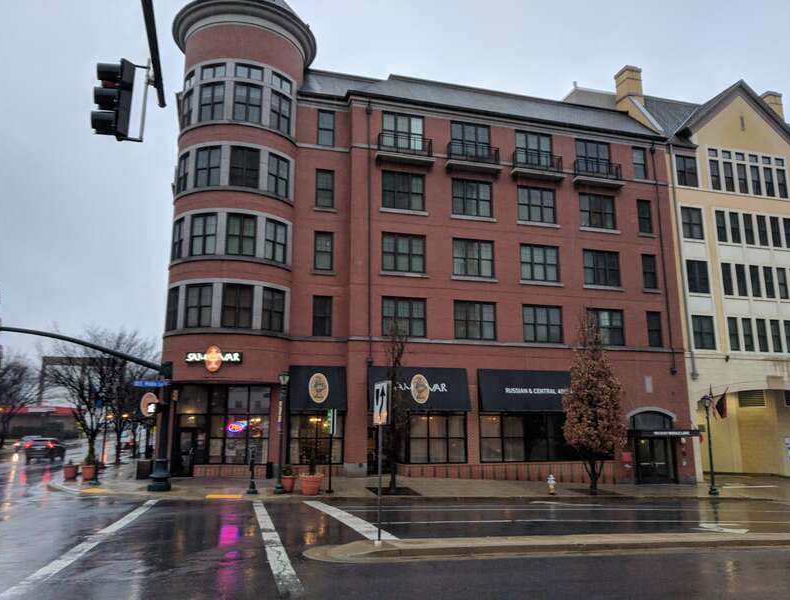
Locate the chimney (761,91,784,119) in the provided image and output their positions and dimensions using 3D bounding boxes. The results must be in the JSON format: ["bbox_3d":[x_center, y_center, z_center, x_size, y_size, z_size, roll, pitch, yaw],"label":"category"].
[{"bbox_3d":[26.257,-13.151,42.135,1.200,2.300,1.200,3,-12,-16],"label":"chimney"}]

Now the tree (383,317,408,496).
[{"bbox_3d":[-0.028,3.721,21.061,0.820,5.825,0.820,3,-12,-16],"label":"tree"}]

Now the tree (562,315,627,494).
[{"bbox_3d":[8.090,4.255,25.199,2.700,7.400,2.700,3,-12,-16],"label":"tree"}]

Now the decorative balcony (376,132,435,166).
[{"bbox_3d":[0.558,-7.411,29.726,3.029,1.232,0.550,3,-12,-16],"label":"decorative balcony"}]

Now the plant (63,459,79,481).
[{"bbox_3d":[-12.979,6.834,24.269,0.570,0.840,0.570,3,-12,-16],"label":"plant"}]

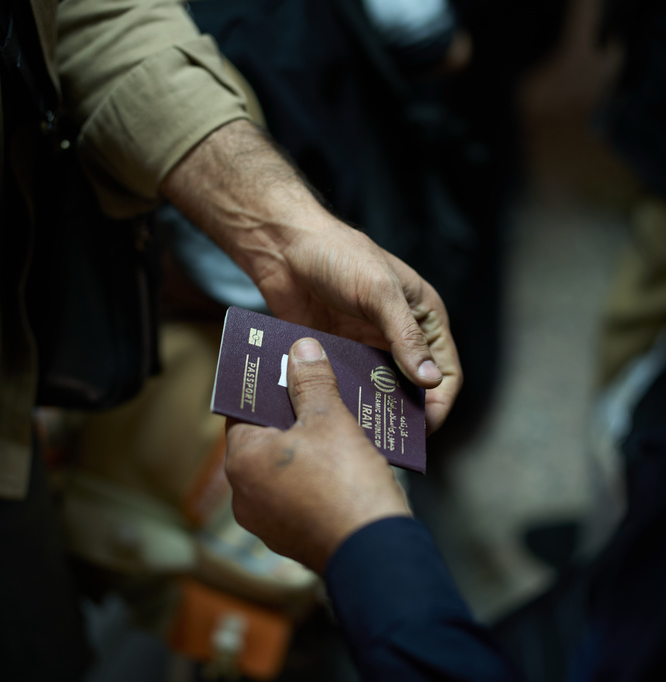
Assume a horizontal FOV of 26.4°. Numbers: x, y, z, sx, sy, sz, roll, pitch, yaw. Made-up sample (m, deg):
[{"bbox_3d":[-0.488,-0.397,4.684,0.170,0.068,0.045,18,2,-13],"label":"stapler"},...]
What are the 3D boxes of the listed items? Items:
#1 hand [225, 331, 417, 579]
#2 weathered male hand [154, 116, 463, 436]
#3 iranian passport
[{"bbox_3d":[0.004,0.068,0.816,0.118,0.125,0.098,27,42,22],"label":"hand"},{"bbox_3d":[-0.008,-0.045,0.892,0.087,0.097,0.235,-40,74,-22],"label":"weathered male hand"},{"bbox_3d":[-0.005,0.029,0.815,0.125,0.005,0.088,17,42,-11],"label":"iranian passport"}]

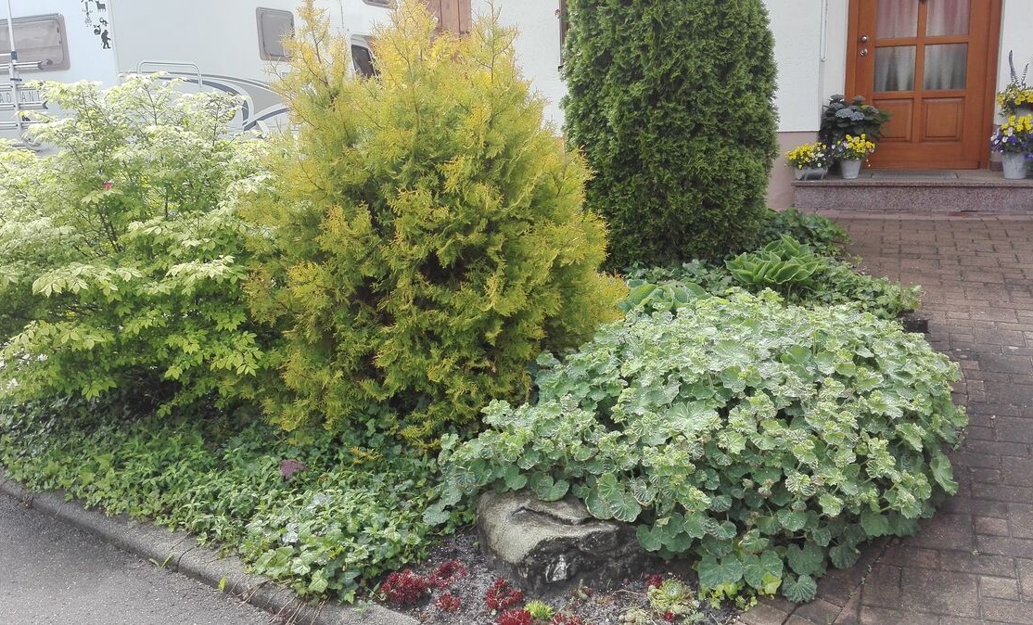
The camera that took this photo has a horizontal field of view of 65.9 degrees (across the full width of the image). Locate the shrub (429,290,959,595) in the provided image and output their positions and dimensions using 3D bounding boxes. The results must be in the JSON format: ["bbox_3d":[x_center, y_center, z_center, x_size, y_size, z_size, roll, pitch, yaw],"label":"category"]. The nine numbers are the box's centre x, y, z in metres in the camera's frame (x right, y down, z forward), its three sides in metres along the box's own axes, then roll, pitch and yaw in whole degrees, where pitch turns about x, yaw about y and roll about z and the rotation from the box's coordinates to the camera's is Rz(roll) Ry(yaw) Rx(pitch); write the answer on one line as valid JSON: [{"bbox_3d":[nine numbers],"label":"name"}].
[{"bbox_3d":[0.660,0.420,2.860,1.850,0.680,1.400,-3,11,-8],"label":"shrub"}]

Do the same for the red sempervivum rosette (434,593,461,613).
[{"bbox_3d":[-0.210,0.895,2.460,0.080,0.040,0.078,-2,11,0],"label":"red sempervivum rosette"}]

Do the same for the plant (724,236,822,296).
[{"bbox_3d":[1.470,-0.270,4.560,0.550,0.320,0.500,-2,11,0],"label":"plant"}]

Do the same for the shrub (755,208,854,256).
[{"bbox_3d":[1.890,-0.520,5.220,0.640,0.330,0.580,-2,11,0],"label":"shrub"}]

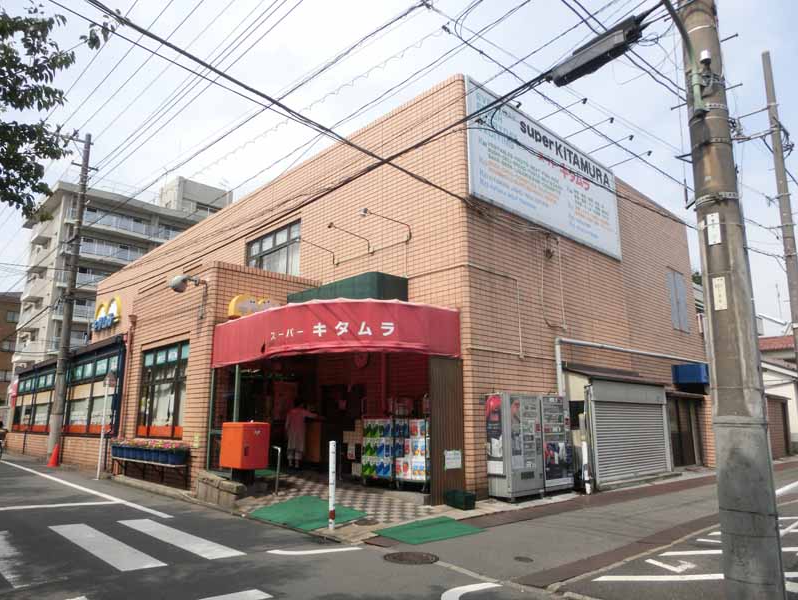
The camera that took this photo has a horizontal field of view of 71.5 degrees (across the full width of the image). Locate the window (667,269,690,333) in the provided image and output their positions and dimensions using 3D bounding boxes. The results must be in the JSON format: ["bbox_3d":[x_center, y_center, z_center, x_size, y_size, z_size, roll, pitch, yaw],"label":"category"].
[{"bbox_3d":[9.326,0.042,18.441,1.420,2.000,0.100,12,-17,-43],"label":"window"}]

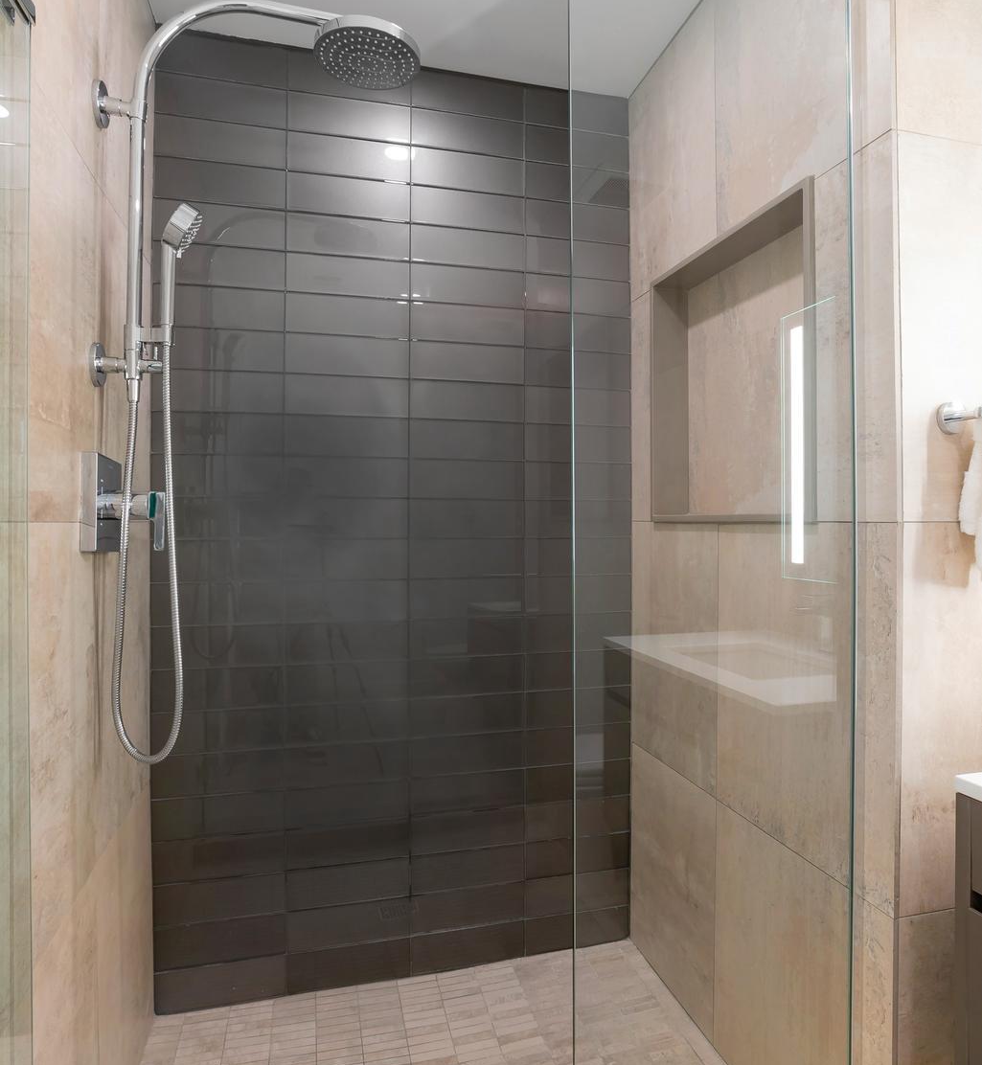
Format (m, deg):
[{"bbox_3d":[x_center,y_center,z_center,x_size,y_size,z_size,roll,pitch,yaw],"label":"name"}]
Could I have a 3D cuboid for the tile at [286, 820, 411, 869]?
[{"bbox_3d":[-0.357,0.783,1.746,0.306,0.100,0.010,0,0,-14],"label":"tile"}]

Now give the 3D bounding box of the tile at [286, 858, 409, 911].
[{"bbox_3d":[-0.356,0.883,1.751,0.304,0.100,0.010,0,0,-14],"label":"tile"}]

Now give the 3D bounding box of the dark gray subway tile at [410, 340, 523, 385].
[{"bbox_3d":[-0.059,-0.446,1.836,0.304,0.100,0.010,0,0,-14],"label":"dark gray subway tile"}]

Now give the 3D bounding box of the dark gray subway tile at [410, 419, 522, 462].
[{"bbox_3d":[-0.059,-0.239,1.844,0.306,0.100,0.010,0,-1,-14],"label":"dark gray subway tile"}]

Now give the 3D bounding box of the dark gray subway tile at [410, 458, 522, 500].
[{"bbox_3d":[-0.059,-0.137,1.843,0.306,0.100,0.010,0,-1,-14],"label":"dark gray subway tile"}]

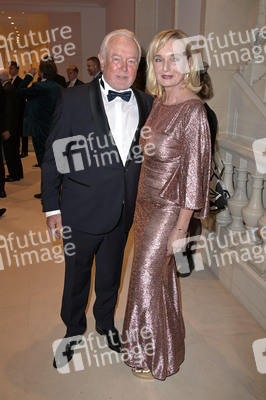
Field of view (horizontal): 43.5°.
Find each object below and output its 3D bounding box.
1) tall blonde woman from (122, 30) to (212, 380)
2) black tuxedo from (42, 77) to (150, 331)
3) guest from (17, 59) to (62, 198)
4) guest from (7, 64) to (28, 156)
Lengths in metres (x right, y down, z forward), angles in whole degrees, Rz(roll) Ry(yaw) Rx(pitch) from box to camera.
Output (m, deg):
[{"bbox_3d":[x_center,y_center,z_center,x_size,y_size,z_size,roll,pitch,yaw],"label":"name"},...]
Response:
[{"bbox_3d":[0.170,0.112,1.754,0.450,1.790,0.390,9,22,23],"label":"tall blonde woman"},{"bbox_3d":[-0.185,0.161,1.868,0.580,1.520,0.330,-5,21,-13],"label":"black tuxedo"},{"bbox_3d":[-1.227,-0.912,4.510,0.600,1.830,0.500,-16,25,-37],"label":"guest"},{"bbox_3d":[-2.343,-1.741,6.816,0.330,1.810,0.500,-19,27,-42],"label":"guest"}]

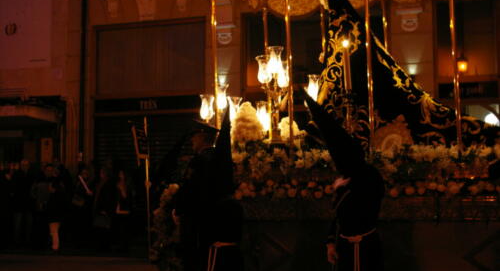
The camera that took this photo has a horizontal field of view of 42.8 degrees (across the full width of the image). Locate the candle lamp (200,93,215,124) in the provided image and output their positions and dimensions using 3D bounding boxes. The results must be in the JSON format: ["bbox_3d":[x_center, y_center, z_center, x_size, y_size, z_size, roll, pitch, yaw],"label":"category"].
[{"bbox_3d":[-0.517,-0.328,7.769,0.165,0.350,0.165,-2,-5,0],"label":"candle lamp"}]

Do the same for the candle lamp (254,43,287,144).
[{"bbox_3d":[0.269,-0.501,7.809,0.420,1.200,0.420,-3,-5,17],"label":"candle lamp"}]

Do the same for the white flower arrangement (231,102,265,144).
[{"bbox_3d":[-0.028,-0.129,7.188,0.380,0.500,0.380,-2,-5,0],"label":"white flower arrangement"}]

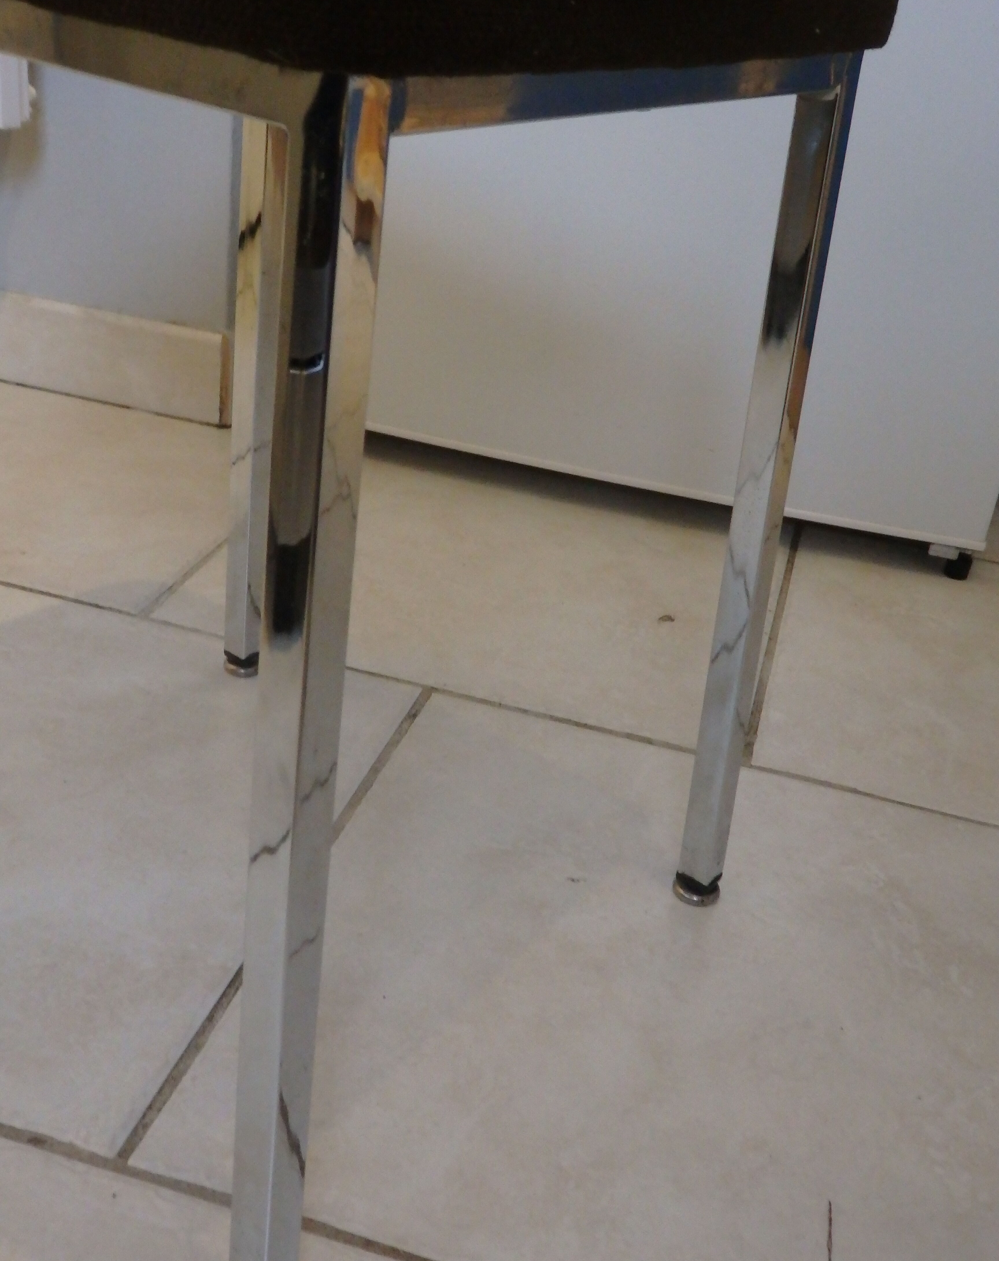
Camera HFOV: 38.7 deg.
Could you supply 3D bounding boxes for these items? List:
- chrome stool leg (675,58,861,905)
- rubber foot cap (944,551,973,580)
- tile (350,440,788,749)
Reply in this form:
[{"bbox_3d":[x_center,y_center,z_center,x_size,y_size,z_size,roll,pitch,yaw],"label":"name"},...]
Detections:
[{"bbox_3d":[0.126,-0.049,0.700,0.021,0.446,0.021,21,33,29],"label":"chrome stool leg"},{"bbox_3d":[0.404,-0.058,1.251,0.022,0.021,0.022,13,28,10],"label":"rubber foot cap"},{"bbox_3d":[0.008,-0.048,1.161,0.429,0.010,0.429,13,28,10],"label":"tile"}]

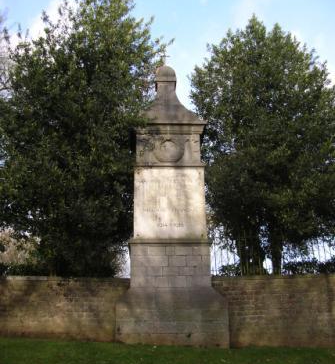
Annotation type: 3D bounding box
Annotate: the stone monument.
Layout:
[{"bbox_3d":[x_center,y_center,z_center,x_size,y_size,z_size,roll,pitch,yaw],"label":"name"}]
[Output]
[{"bbox_3d":[0.025,0.190,7.739,1.626,4.751,1.594,0,-13,-2],"label":"stone monument"}]

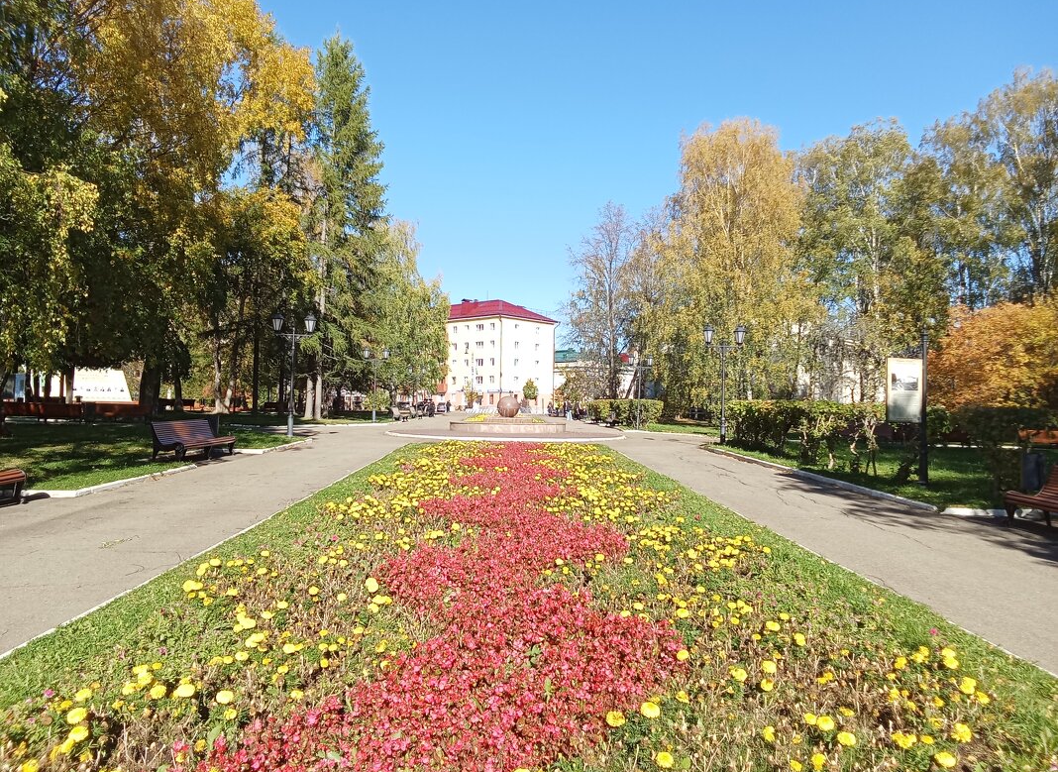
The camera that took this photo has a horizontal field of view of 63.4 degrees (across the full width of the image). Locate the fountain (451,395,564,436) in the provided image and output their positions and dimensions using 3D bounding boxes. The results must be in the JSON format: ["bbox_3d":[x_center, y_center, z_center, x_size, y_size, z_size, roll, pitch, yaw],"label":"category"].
[{"bbox_3d":[-0.888,1.182,36.200,4.900,1.500,4.900,1,-1,-1],"label":"fountain"}]

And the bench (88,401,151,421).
[{"bbox_3d":[-17.169,1.092,36.000,2.500,0.820,0.700,1,-1,-1],"label":"bench"}]

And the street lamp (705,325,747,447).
[{"bbox_3d":[6.727,-0.085,29.500,1.480,4.250,0.420,1,-1,9],"label":"street lamp"}]

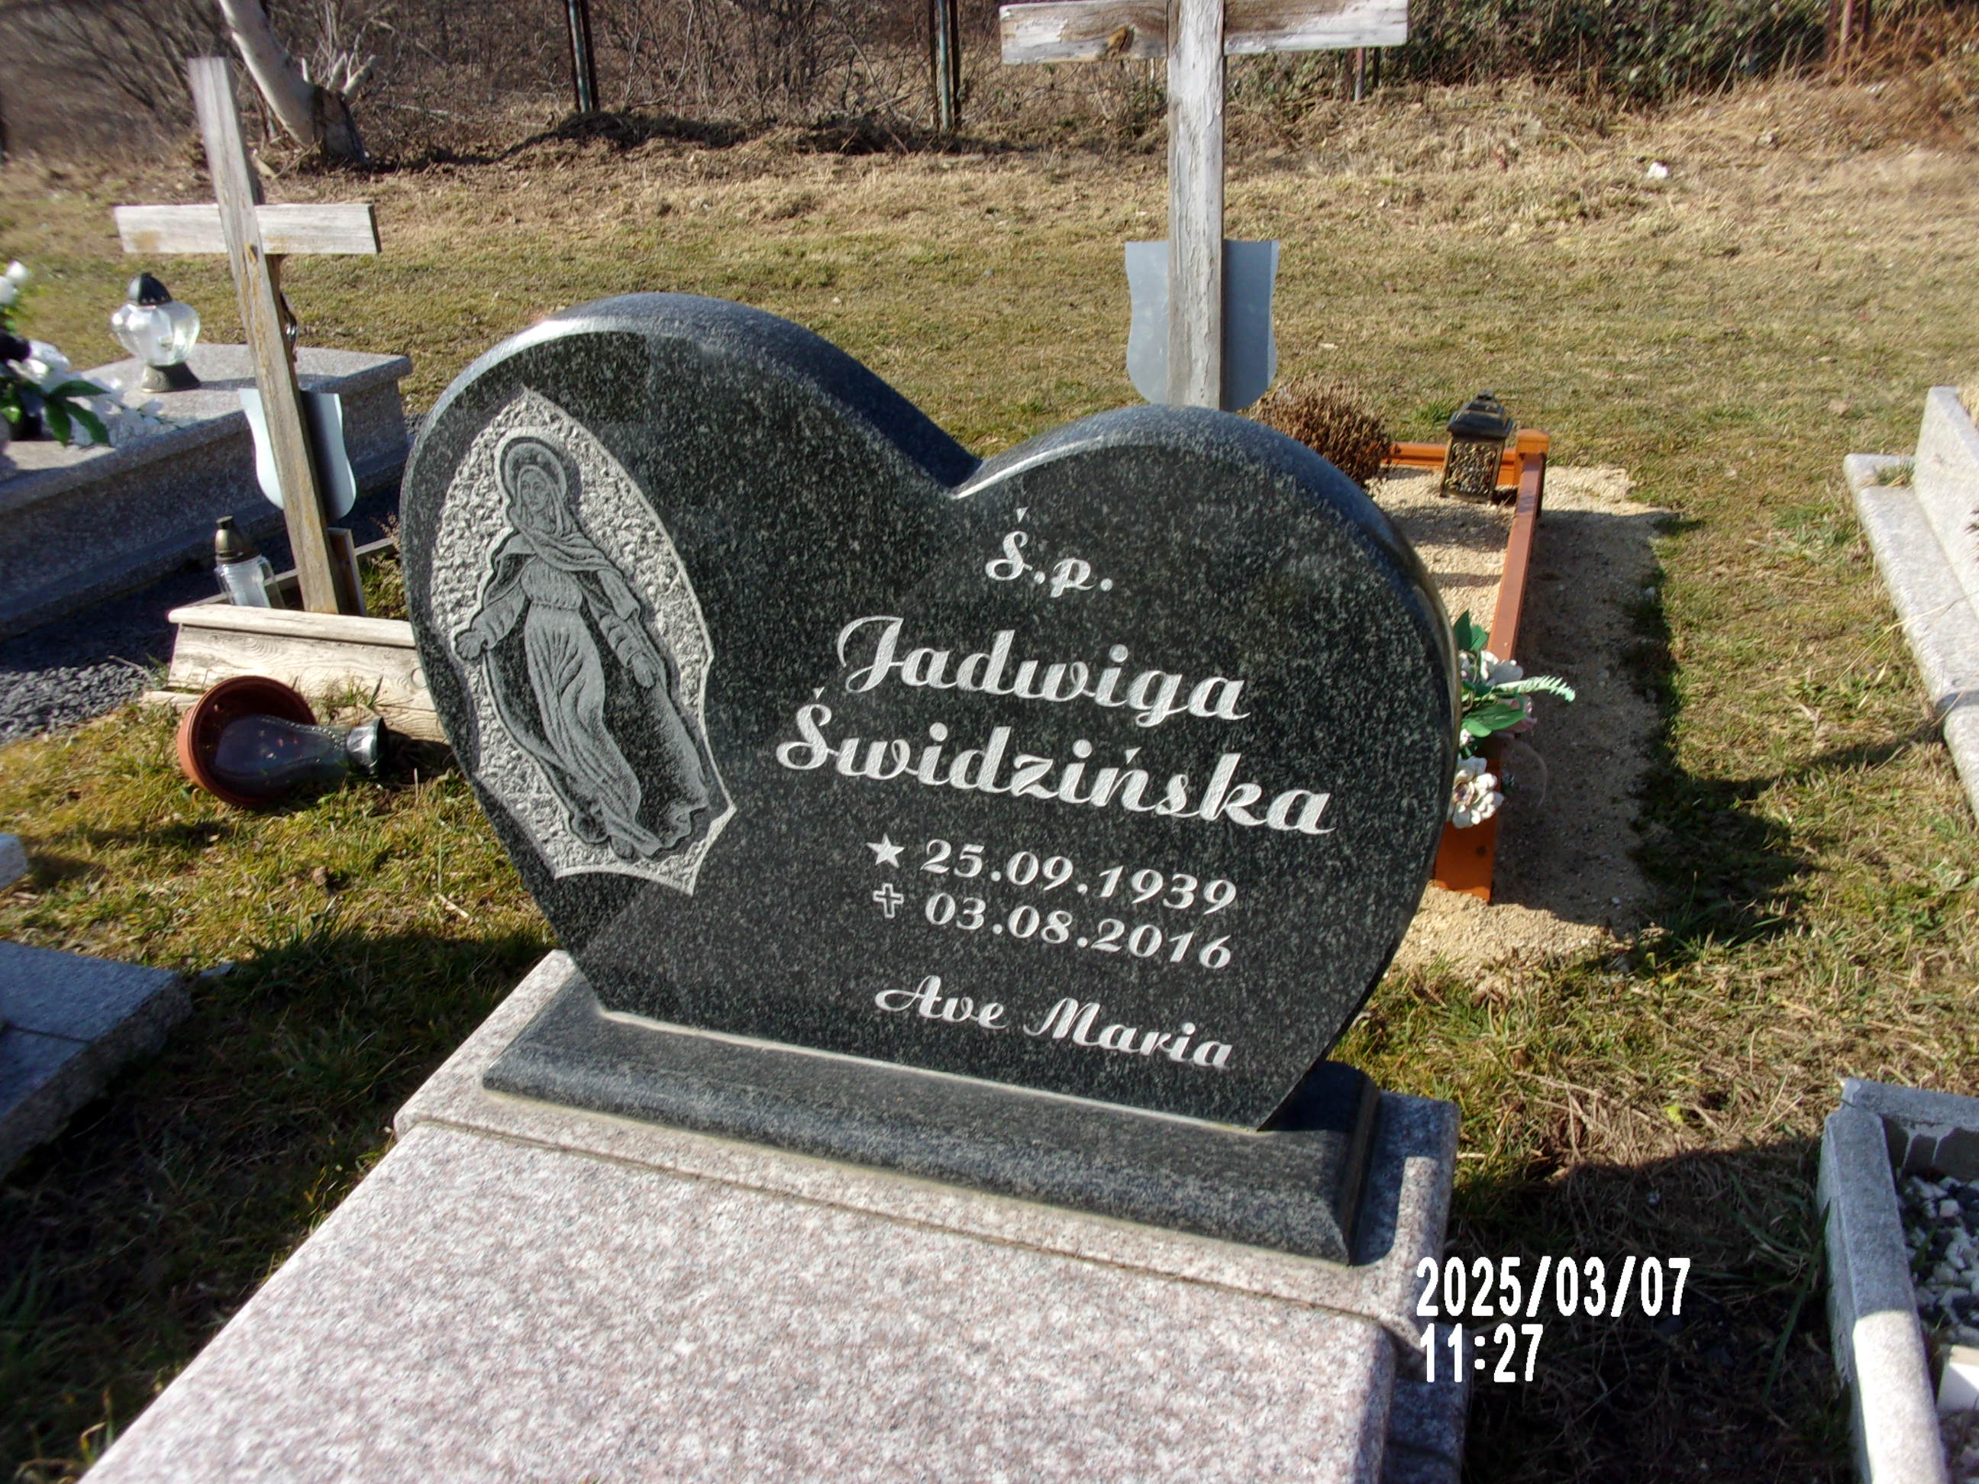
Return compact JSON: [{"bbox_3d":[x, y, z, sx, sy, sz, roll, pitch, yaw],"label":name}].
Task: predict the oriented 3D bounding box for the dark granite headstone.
[{"bbox_3d":[-0.079,0.007,1.560,1.000,0.830,0.260,7,27,17],"label":"dark granite headstone"}]

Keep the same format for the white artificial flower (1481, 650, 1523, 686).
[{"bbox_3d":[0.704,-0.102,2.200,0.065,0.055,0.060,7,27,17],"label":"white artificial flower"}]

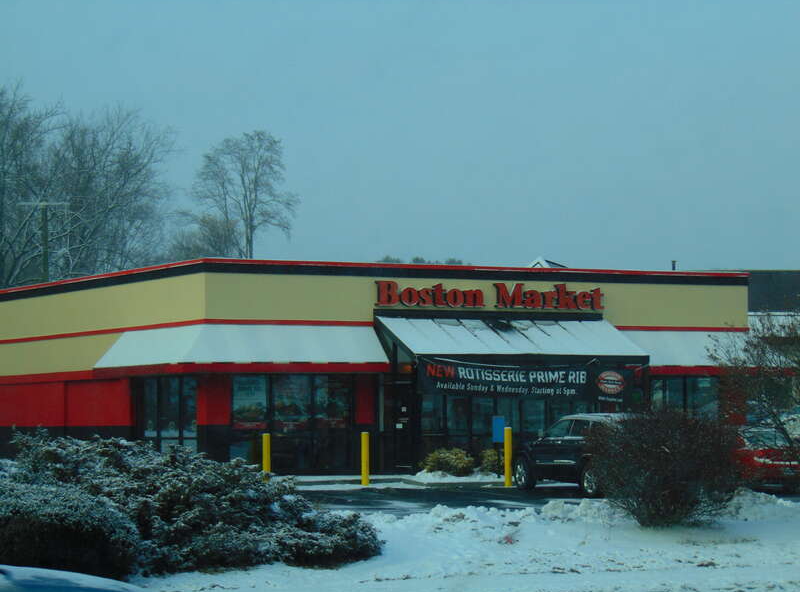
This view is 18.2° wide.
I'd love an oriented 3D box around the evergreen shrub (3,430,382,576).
[{"bbox_3d":[-2.124,2.023,25.300,3.700,1.360,2.700,0,-3,0],"label":"evergreen shrub"}]

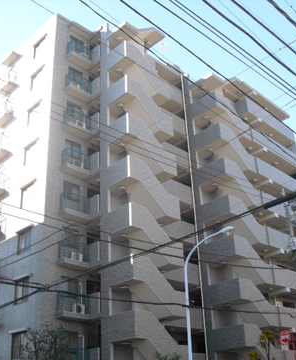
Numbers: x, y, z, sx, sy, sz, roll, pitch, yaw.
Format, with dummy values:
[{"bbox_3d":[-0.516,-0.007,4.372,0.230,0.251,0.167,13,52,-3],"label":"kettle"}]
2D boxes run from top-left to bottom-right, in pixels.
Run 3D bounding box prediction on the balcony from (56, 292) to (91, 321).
[{"bbox_3d":[-3.962,6.721,26.611,1.720,1.384,0.580,21,-35,-38],"label":"balcony"}]

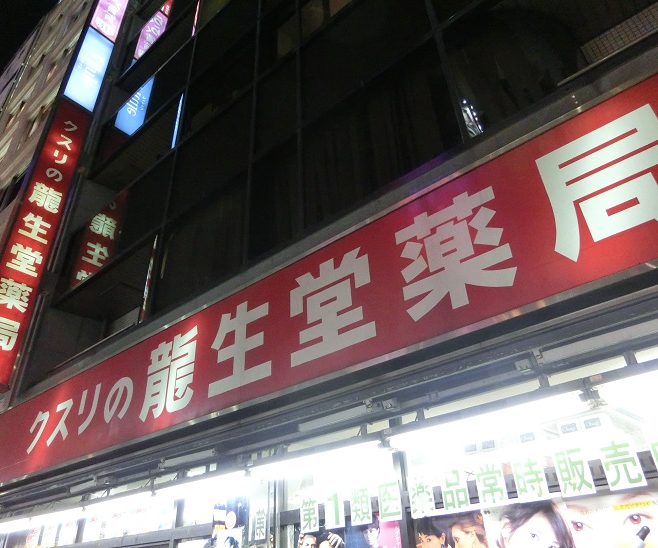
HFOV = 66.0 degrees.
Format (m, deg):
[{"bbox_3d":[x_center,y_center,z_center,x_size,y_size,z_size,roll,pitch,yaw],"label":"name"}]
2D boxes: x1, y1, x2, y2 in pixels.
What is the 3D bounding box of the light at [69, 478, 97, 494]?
[{"bbox_3d":[-2.259,1.942,4.644,0.480,0.045,0.050,-25,-38,33],"label":"light"}]

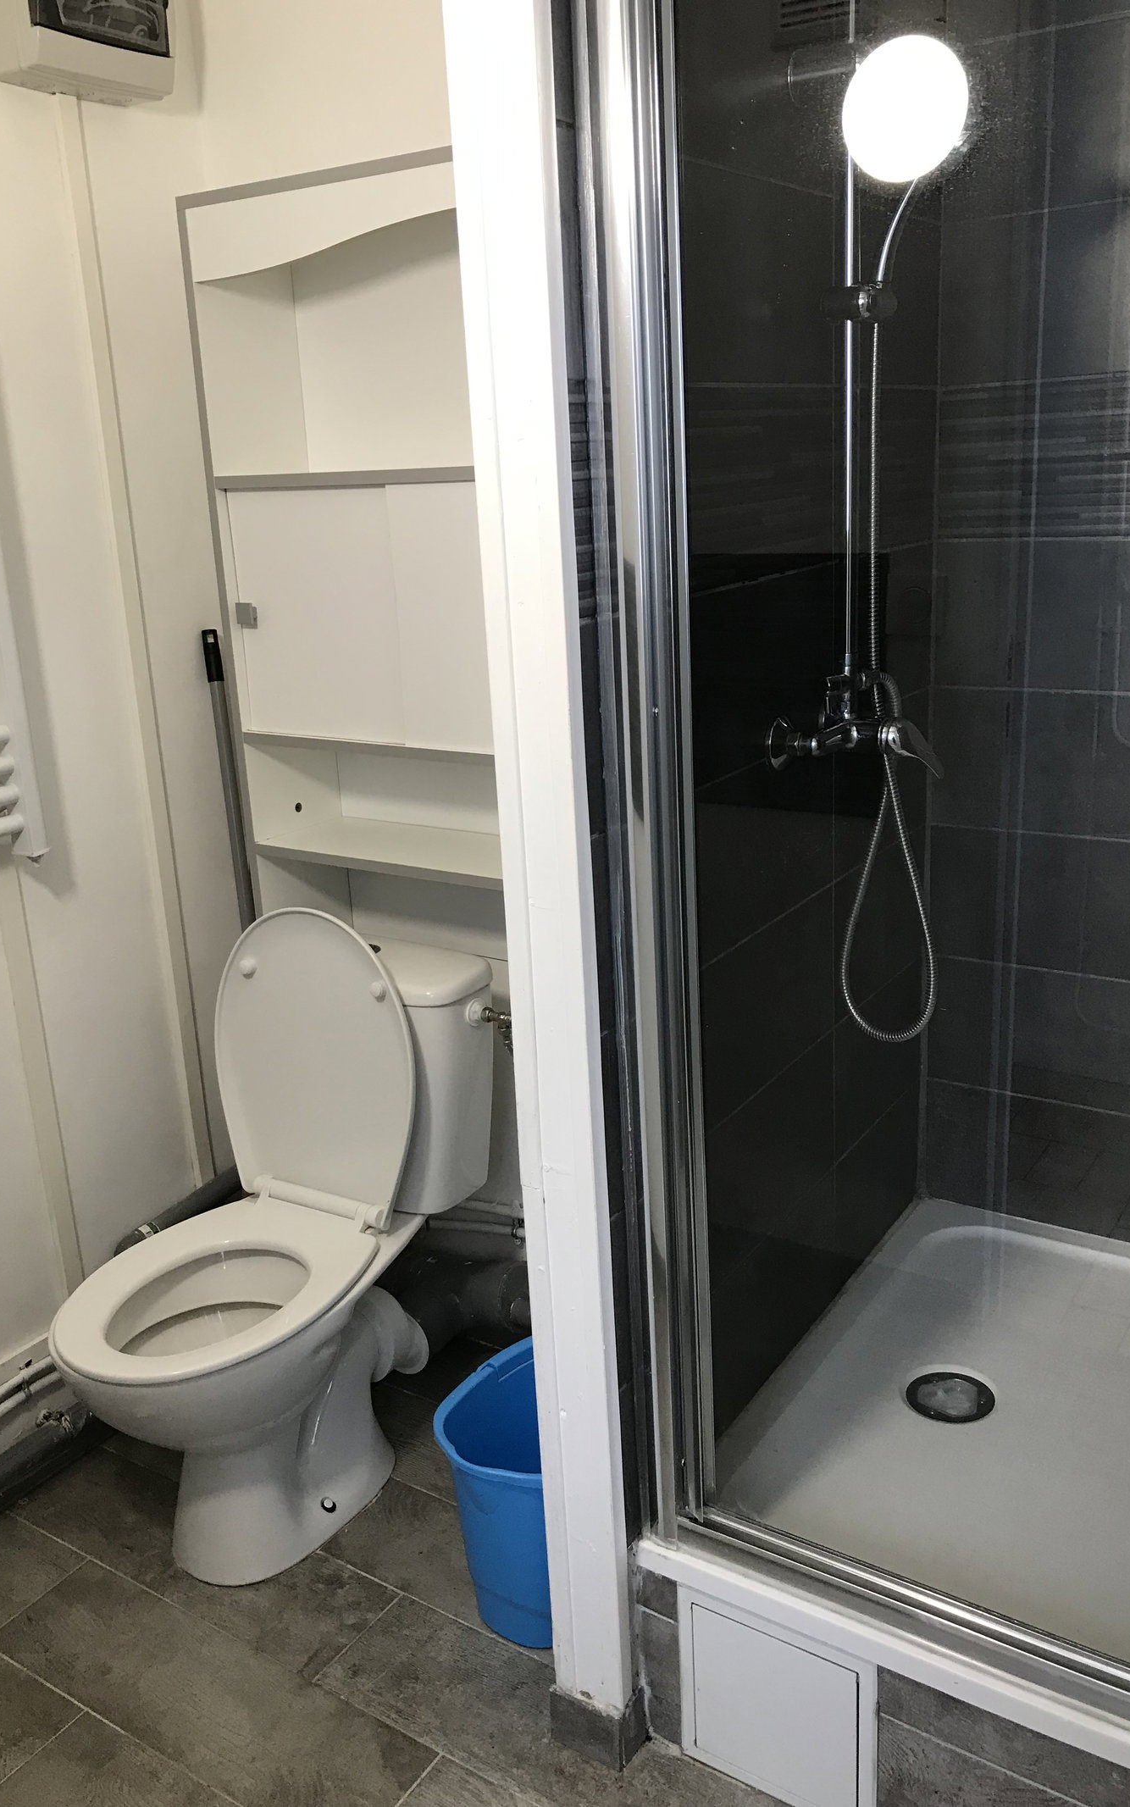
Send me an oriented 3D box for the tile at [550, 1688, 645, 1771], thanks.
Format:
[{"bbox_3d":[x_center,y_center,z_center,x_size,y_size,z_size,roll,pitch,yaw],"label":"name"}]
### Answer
[{"bbox_3d":[0.038,0.963,1.735,0.098,0.081,0.062,8,20,32],"label":"tile"}]

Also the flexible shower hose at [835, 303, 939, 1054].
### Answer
[{"bbox_3d":[0.393,-0.231,1.736,0.130,0.870,0.090,8,20,32],"label":"flexible shower hose"}]

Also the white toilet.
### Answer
[{"bbox_3d":[-0.424,0.470,2.095,0.390,0.865,0.690,7,19,30],"label":"white toilet"}]

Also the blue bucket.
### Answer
[{"bbox_3d":[-0.007,0.787,1.974,0.270,0.285,0.340,8,20,32],"label":"blue bucket"}]

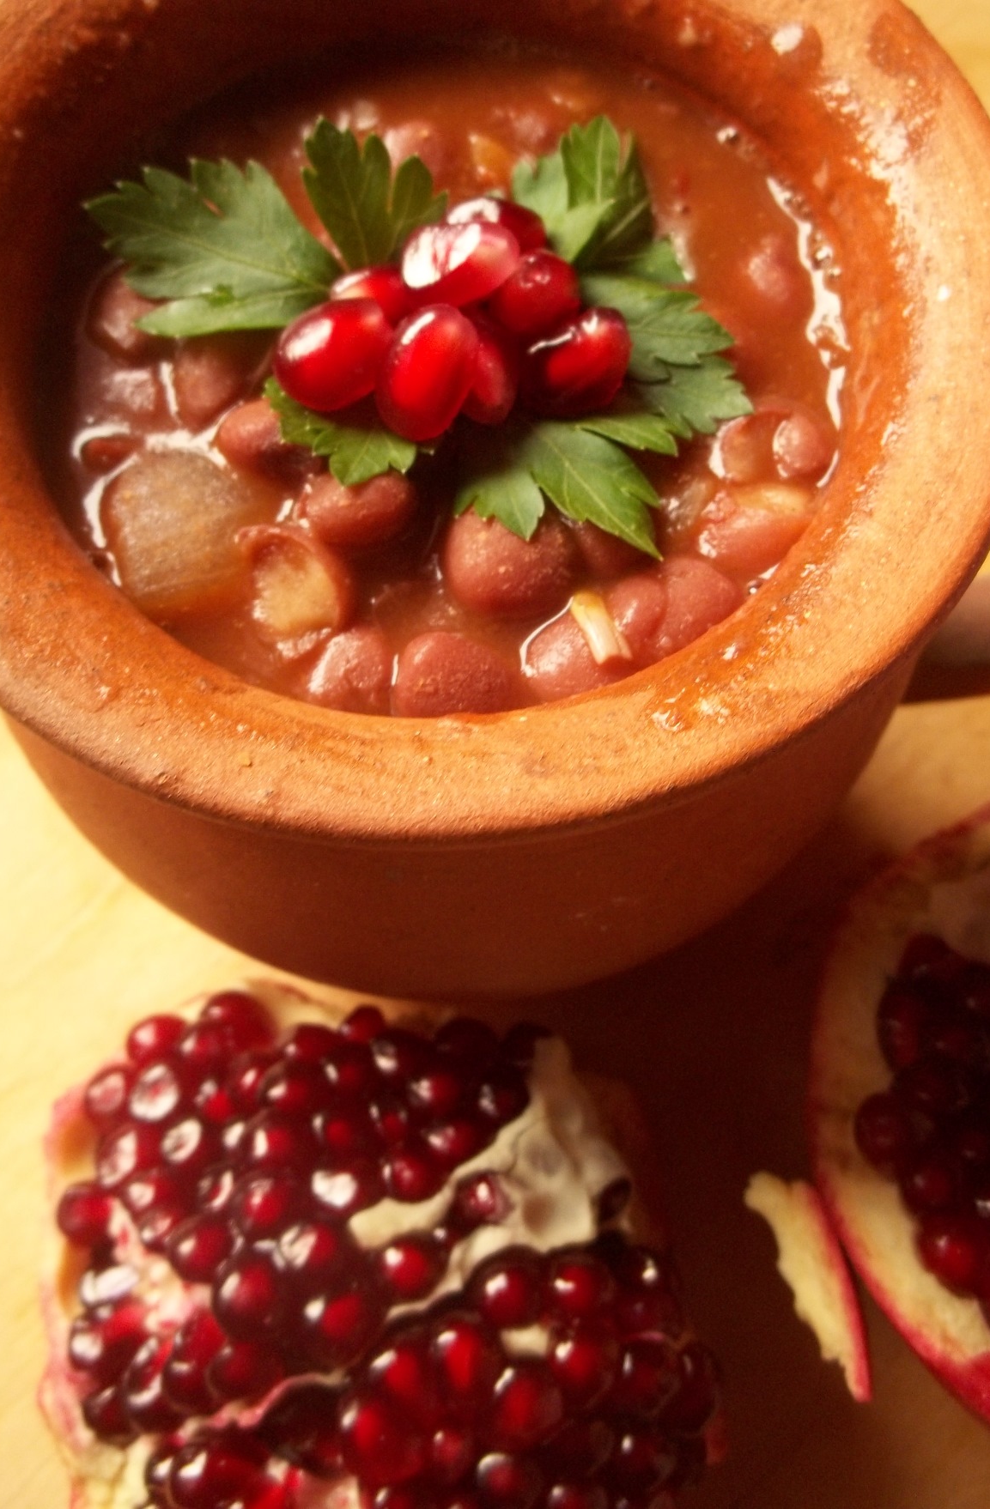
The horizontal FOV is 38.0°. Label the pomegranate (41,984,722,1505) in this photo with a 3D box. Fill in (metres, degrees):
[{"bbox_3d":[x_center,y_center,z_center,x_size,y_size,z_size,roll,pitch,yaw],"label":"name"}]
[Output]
[{"bbox_3d":[-0.014,0.067,0.175,0.083,0.055,0.080,0,65,0],"label":"pomegranate"}]

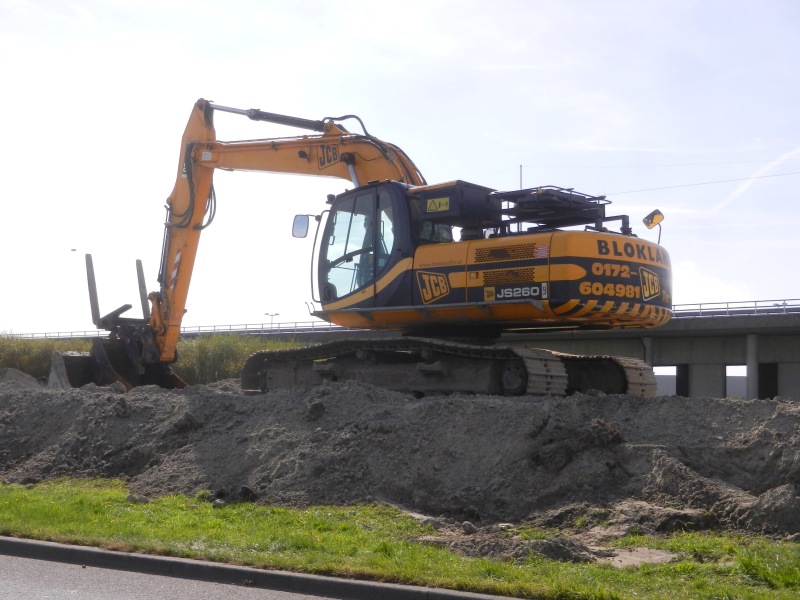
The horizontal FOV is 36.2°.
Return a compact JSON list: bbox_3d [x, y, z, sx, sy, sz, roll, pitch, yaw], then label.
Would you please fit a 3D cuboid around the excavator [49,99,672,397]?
[{"bbox_3d":[-1.255,-0.909,18.880,11.400,5.120,3.500,-3,-4,42],"label":"excavator"}]

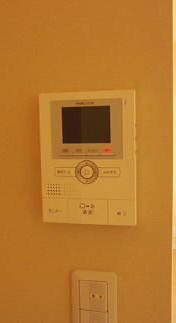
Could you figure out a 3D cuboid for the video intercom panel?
[{"bbox_3d":[0.001,-0.004,0.426,0.133,0.183,0.026,0,5,11],"label":"video intercom panel"}]

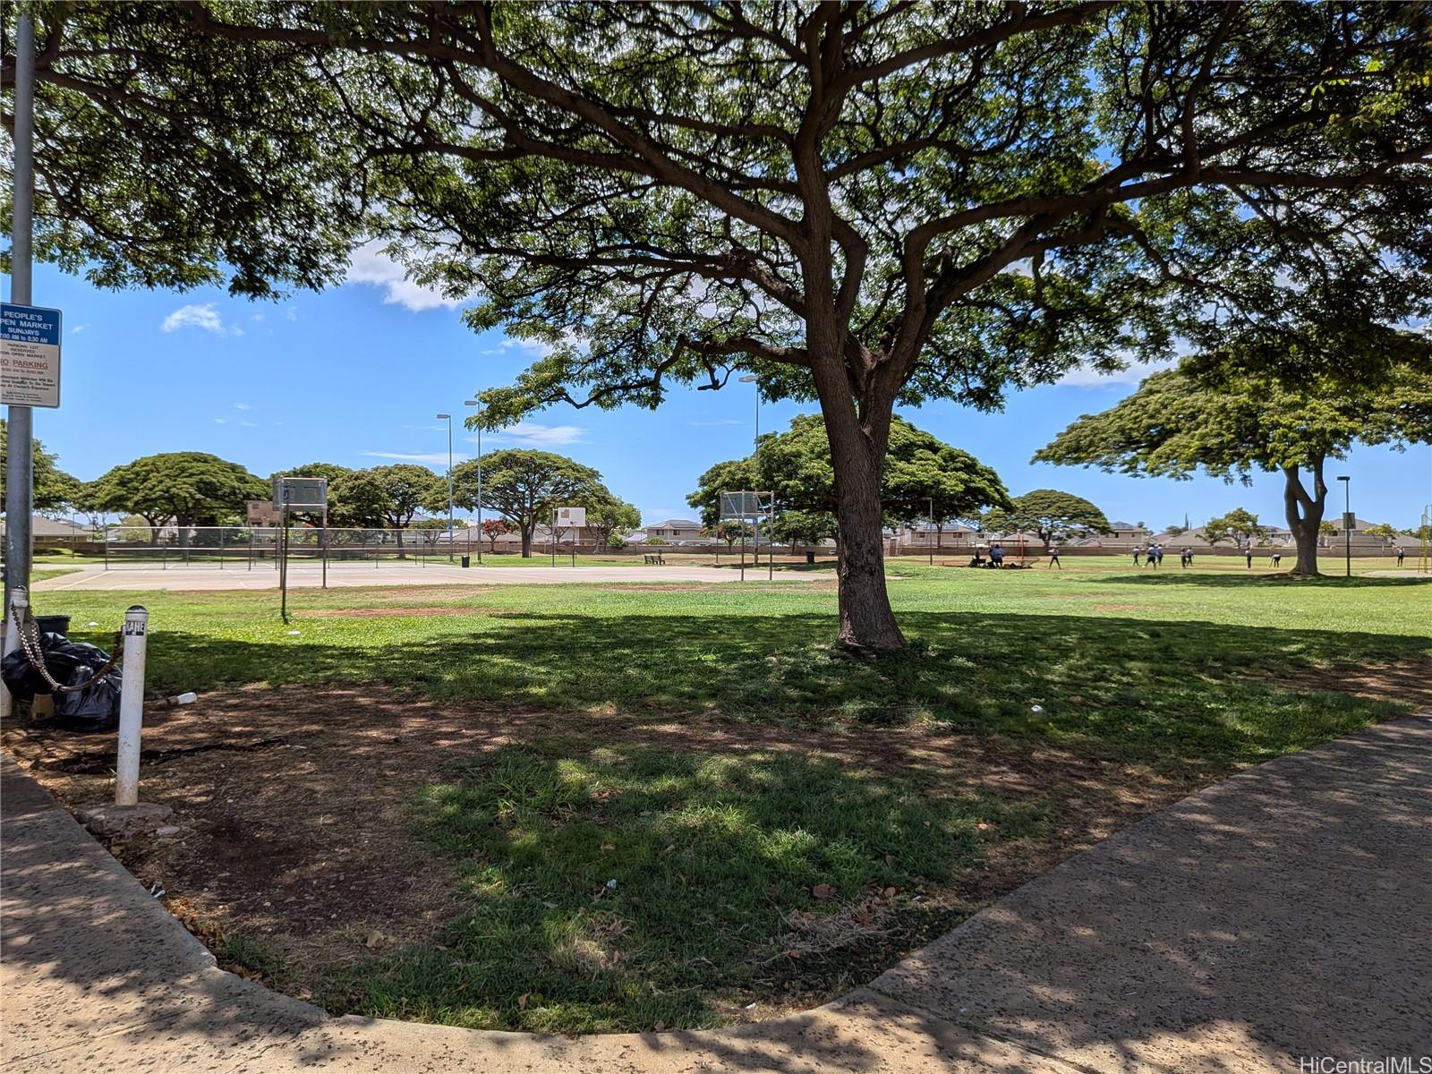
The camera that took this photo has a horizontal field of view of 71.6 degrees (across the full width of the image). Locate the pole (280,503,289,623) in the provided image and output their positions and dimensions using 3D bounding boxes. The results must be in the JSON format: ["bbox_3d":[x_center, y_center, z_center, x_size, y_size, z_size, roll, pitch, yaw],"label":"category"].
[{"bbox_3d":[-8.440,0.510,19.500,0.070,2.340,0.070,2,0,0],"label":"pole"}]

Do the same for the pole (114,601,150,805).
[{"bbox_3d":[-3.410,0.985,5.780,0.120,1.170,0.120,3,0,0],"label":"pole"}]

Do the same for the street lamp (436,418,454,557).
[{"bbox_3d":[-24.000,-4.340,88.000,1.300,13.000,0.500,0,0,-20],"label":"street lamp"}]

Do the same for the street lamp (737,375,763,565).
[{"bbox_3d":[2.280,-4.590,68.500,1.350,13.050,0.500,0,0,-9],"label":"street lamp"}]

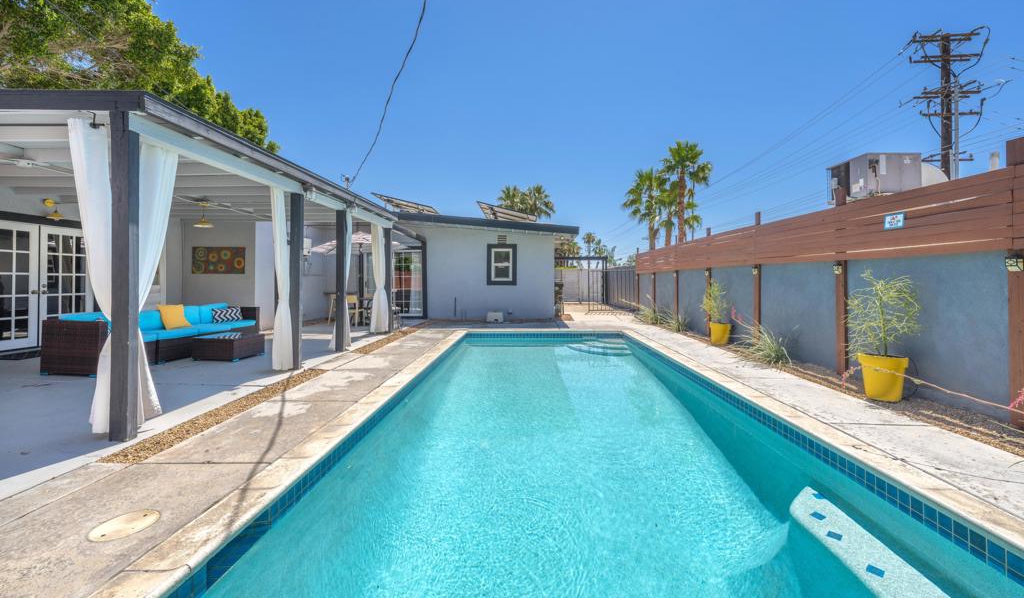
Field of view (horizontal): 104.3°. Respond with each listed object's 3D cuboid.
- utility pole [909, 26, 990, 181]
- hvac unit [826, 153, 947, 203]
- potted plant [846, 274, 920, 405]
[{"bbox_3d":[21.700,-6.600,20.000,3.400,13.600,1.100,0,2,2],"label":"utility pole"},{"bbox_3d":[9.200,-2.960,9.950,1.800,0.950,1.250,0,2,2],"label":"hvac unit"},{"bbox_3d":[3.770,0.360,4.080,0.560,1.270,0.560,0,2,2],"label":"potted plant"}]

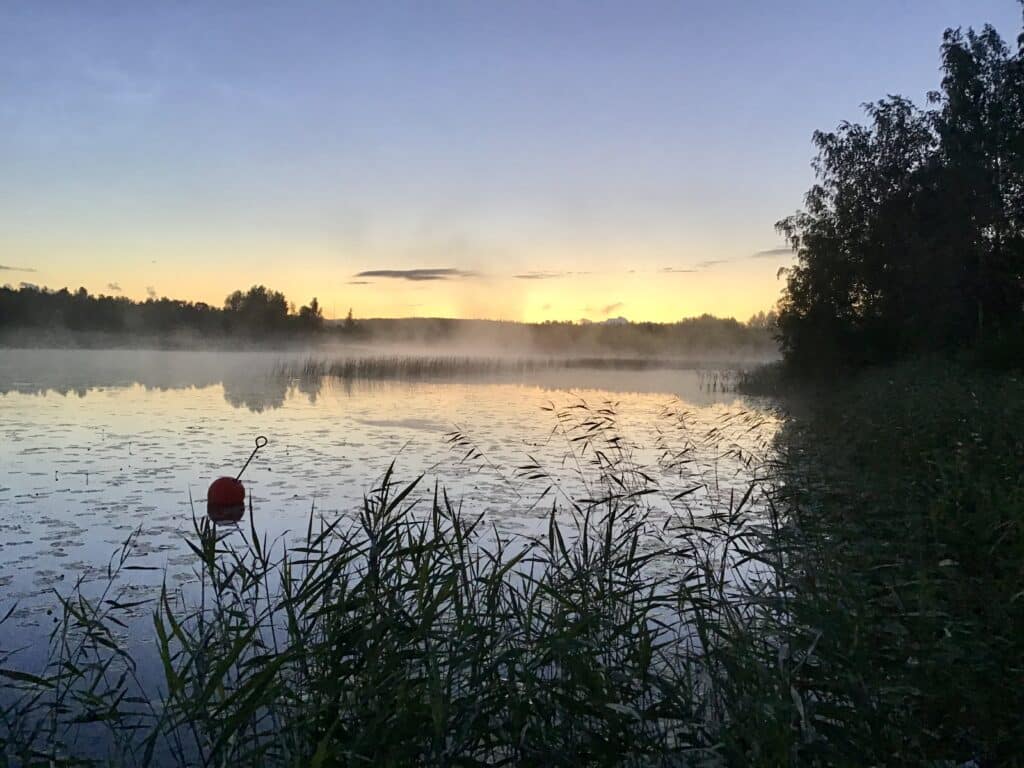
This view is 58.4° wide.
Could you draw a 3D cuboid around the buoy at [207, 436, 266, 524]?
[{"bbox_3d":[-2.844,0.953,9.600,0.392,0.958,0.392,33,0,-11],"label":"buoy"}]

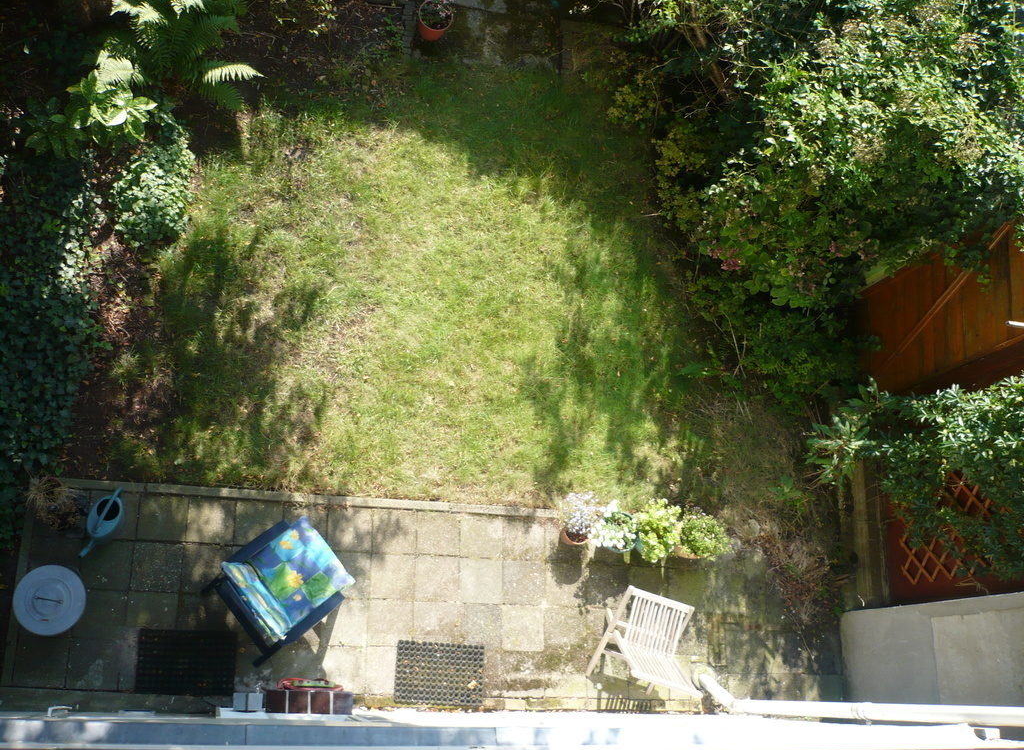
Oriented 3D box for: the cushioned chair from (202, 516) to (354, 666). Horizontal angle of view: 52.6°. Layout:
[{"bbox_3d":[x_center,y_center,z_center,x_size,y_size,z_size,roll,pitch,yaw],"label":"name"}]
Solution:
[{"bbox_3d":[-1.429,1.313,6.394,0.774,0.886,0.611,-37,86,-21],"label":"cushioned chair"}]

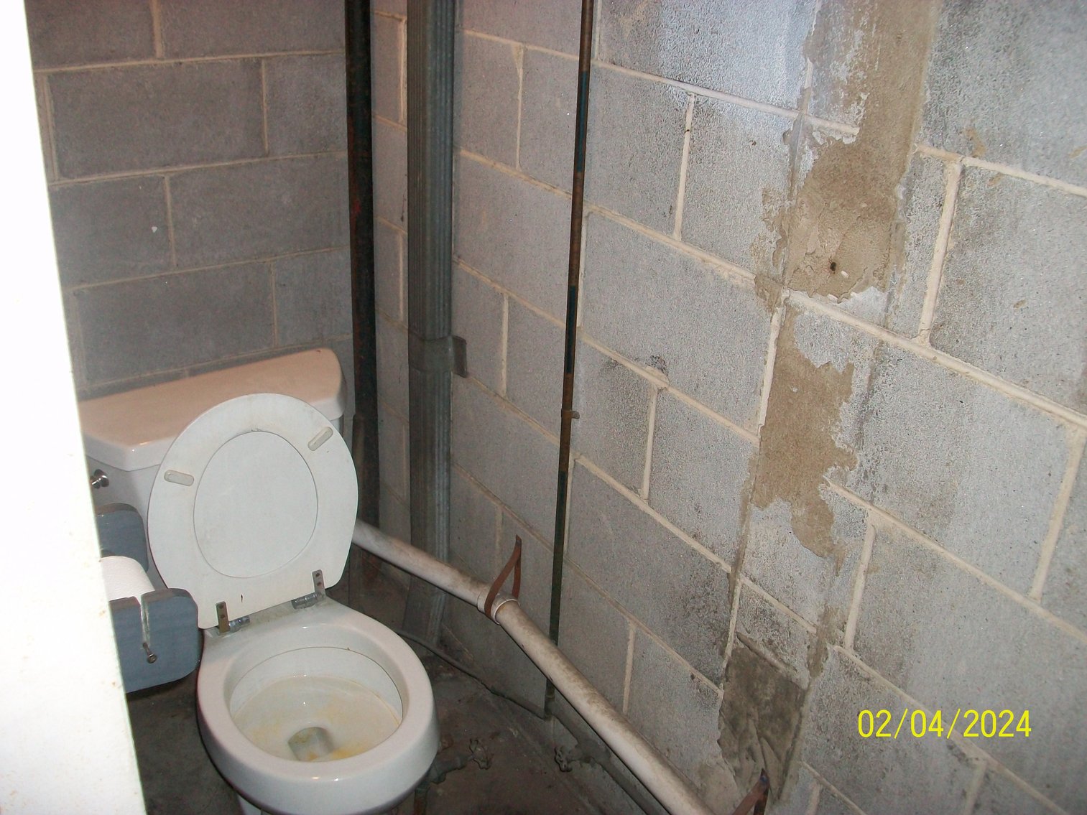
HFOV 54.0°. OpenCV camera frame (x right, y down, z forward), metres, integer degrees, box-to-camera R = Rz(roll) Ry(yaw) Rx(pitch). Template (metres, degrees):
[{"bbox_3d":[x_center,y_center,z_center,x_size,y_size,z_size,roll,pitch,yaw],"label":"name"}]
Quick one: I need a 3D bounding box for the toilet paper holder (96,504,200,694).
[{"bbox_3d":[-0.414,0.182,1.018,0.117,0.092,0.183,-13,30,-31],"label":"toilet paper holder"}]

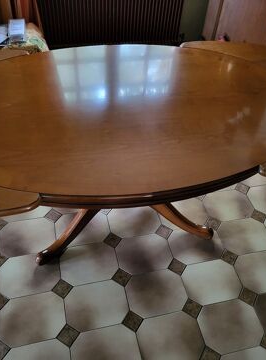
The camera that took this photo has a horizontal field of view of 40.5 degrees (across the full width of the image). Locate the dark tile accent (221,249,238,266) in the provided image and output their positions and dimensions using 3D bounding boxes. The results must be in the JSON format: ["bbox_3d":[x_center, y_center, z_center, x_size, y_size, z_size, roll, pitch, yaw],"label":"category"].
[{"bbox_3d":[0.515,0.415,1.937,0.070,0.010,0.070,26,50,18],"label":"dark tile accent"}]

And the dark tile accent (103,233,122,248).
[{"bbox_3d":[-0.112,0.335,1.987,0.073,0.010,0.073,26,50,18],"label":"dark tile accent"}]

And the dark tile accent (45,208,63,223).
[{"bbox_3d":[-0.457,0.208,2.071,0.073,0.010,0.073,26,50,18],"label":"dark tile accent"}]

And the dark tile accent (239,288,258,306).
[{"bbox_3d":[0.582,0.589,1.818,0.073,0.010,0.073,26,50,18],"label":"dark tile accent"}]

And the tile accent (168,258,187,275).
[{"bbox_3d":[0.229,0.452,1.875,0.070,0.010,0.070,26,50,18],"label":"tile accent"}]

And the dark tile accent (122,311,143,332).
[{"bbox_3d":[-0.002,0.665,1.690,0.073,0.010,0.073,26,50,18],"label":"dark tile accent"}]

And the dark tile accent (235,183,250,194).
[{"bbox_3d":[0.679,0.058,2.220,0.070,0.010,0.070,26,50,18],"label":"dark tile accent"}]

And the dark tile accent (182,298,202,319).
[{"bbox_3d":[0.290,0.626,1.755,0.073,0.010,0.073,26,50,18],"label":"dark tile accent"}]

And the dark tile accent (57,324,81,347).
[{"bbox_3d":[-0.288,0.691,1.600,0.070,0.010,0.070,26,50,18],"label":"dark tile accent"}]

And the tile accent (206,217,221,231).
[{"bbox_3d":[0.463,0.252,2.087,0.070,0.010,0.070,26,50,18],"label":"tile accent"}]

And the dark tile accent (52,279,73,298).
[{"bbox_3d":[-0.331,0.518,1.696,0.070,0.010,0.070,26,50,18],"label":"dark tile accent"}]

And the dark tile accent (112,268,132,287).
[{"bbox_3d":[-0.054,0.500,1.839,0.073,0.010,0.073,26,50,18],"label":"dark tile accent"}]

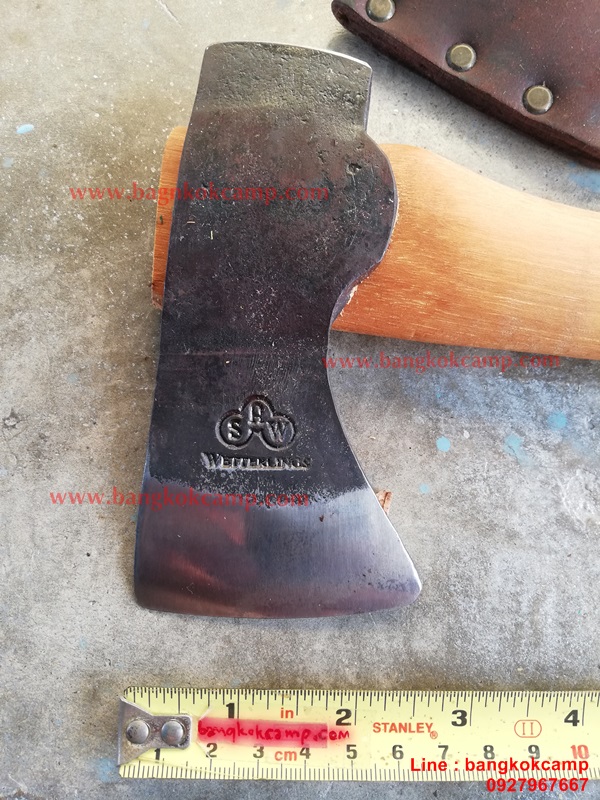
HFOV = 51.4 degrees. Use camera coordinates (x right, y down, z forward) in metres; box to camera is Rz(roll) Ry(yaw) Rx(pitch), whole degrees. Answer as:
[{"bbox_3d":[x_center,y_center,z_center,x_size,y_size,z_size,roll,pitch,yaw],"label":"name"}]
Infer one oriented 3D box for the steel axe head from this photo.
[{"bbox_3d":[-0.002,-0.015,0.135,0.060,0.024,0.120,3,82,-3],"label":"steel axe head"}]

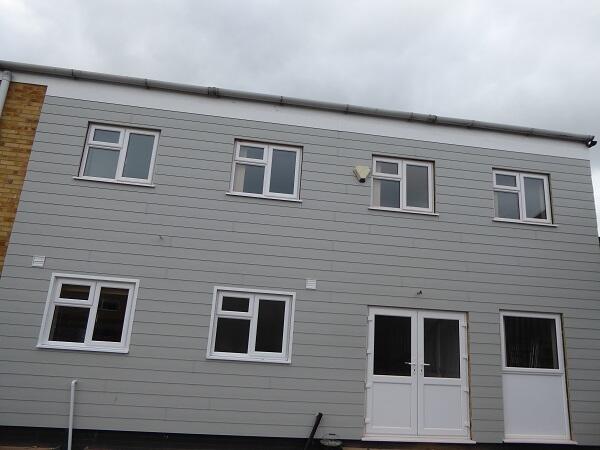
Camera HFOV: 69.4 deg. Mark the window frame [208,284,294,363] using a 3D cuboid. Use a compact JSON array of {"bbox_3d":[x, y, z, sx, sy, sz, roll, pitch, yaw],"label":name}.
[{"bbox_3d":[-0.751,1.586,6.873,1.300,1.091,0.120,5,-14,-7],"label":"window frame"}]

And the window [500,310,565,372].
[{"bbox_3d":[3.957,2.021,7.478,1.163,0.980,0.090,5,-14,-7],"label":"window"}]

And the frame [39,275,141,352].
[{"bbox_3d":[-3.181,1.343,6.597,1.295,1.089,0.120,5,-14,-7],"label":"frame"}]

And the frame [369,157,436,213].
[{"bbox_3d":[1.843,-0.701,7.847,1.167,0.991,0.090,5,-14,-7],"label":"frame"}]

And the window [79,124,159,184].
[{"bbox_3d":[-2.984,-1.162,7.294,1.170,0.987,0.090,5,-14,-7],"label":"window"}]

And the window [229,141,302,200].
[{"bbox_3d":[-0.569,-0.928,7.570,1.191,0.998,0.090,5,-14,-7],"label":"window"}]

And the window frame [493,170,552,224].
[{"bbox_3d":[4.117,-0.501,8.112,1.167,0.987,0.090,5,-14,-7],"label":"window frame"}]

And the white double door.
[{"bbox_3d":[1.919,2.405,7.088,1.731,1.992,0.110,5,-14,-7],"label":"white double door"}]

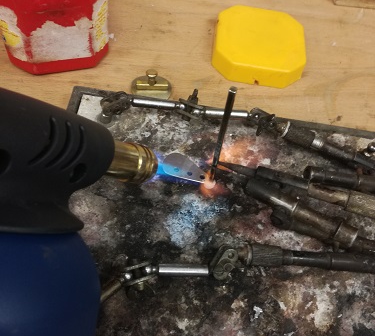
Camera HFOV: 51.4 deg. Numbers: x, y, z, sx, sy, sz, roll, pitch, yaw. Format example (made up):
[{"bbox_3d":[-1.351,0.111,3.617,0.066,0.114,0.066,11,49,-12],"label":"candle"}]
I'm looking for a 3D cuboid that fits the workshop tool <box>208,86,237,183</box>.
[{"bbox_3d":[0.020,-0.015,0.230,0.004,0.086,0.004,7,55,0],"label":"workshop tool"}]

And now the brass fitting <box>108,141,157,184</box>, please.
[{"bbox_3d":[-0.034,-0.004,0.227,0.030,0.022,0.022,14,51,-29],"label":"brass fitting"}]

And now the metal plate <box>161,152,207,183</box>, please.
[{"bbox_3d":[-0.001,-0.001,0.267,0.031,0.001,0.018,16,56,2],"label":"metal plate"}]

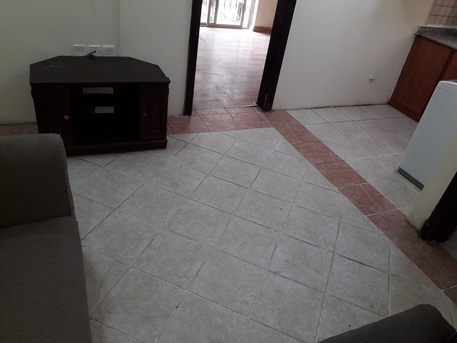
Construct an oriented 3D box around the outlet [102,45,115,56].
[{"bbox_3d":[-0.941,-0.942,2.811,0.086,0.086,0.018,-7,37,-24],"label":"outlet"}]

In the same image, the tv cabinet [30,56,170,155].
[{"bbox_3d":[-0.966,-0.513,2.741,0.894,0.559,0.538,-7,37,-24],"label":"tv cabinet"}]

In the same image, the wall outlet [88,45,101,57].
[{"bbox_3d":[-1.034,-0.930,2.770,0.086,0.086,0.018,-7,37,-24],"label":"wall outlet"}]

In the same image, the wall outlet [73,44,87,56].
[{"bbox_3d":[-1.133,-0.919,2.728,0.086,0.086,0.015,-7,37,-24],"label":"wall outlet"}]

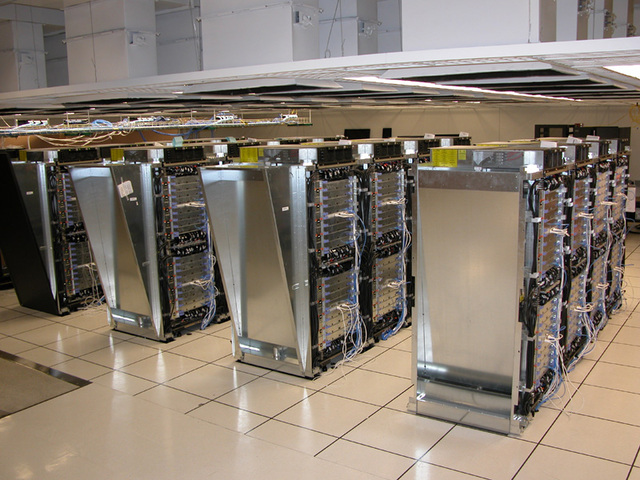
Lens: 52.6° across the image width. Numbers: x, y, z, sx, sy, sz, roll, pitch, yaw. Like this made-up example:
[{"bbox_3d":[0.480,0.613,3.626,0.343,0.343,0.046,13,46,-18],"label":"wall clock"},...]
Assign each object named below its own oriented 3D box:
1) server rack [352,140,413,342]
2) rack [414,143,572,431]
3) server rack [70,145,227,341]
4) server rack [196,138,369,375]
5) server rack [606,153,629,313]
[{"bbox_3d":[0.359,-0.013,6.798,0.880,1.960,0.920,5,12,34],"label":"server rack"},{"bbox_3d":[1.350,0.266,5.008,0.870,1.960,1.360,5,12,34],"label":"rack"},{"bbox_3d":[-1.807,0.020,6.926,0.880,1.960,1.350,5,12,34],"label":"server rack"},{"bbox_3d":[-0.283,0.159,5.884,0.880,1.960,1.370,5,12,34],"label":"server rack"},{"bbox_3d":[3.006,-0.185,7.441,0.870,1.960,0.960,5,12,34],"label":"server rack"}]

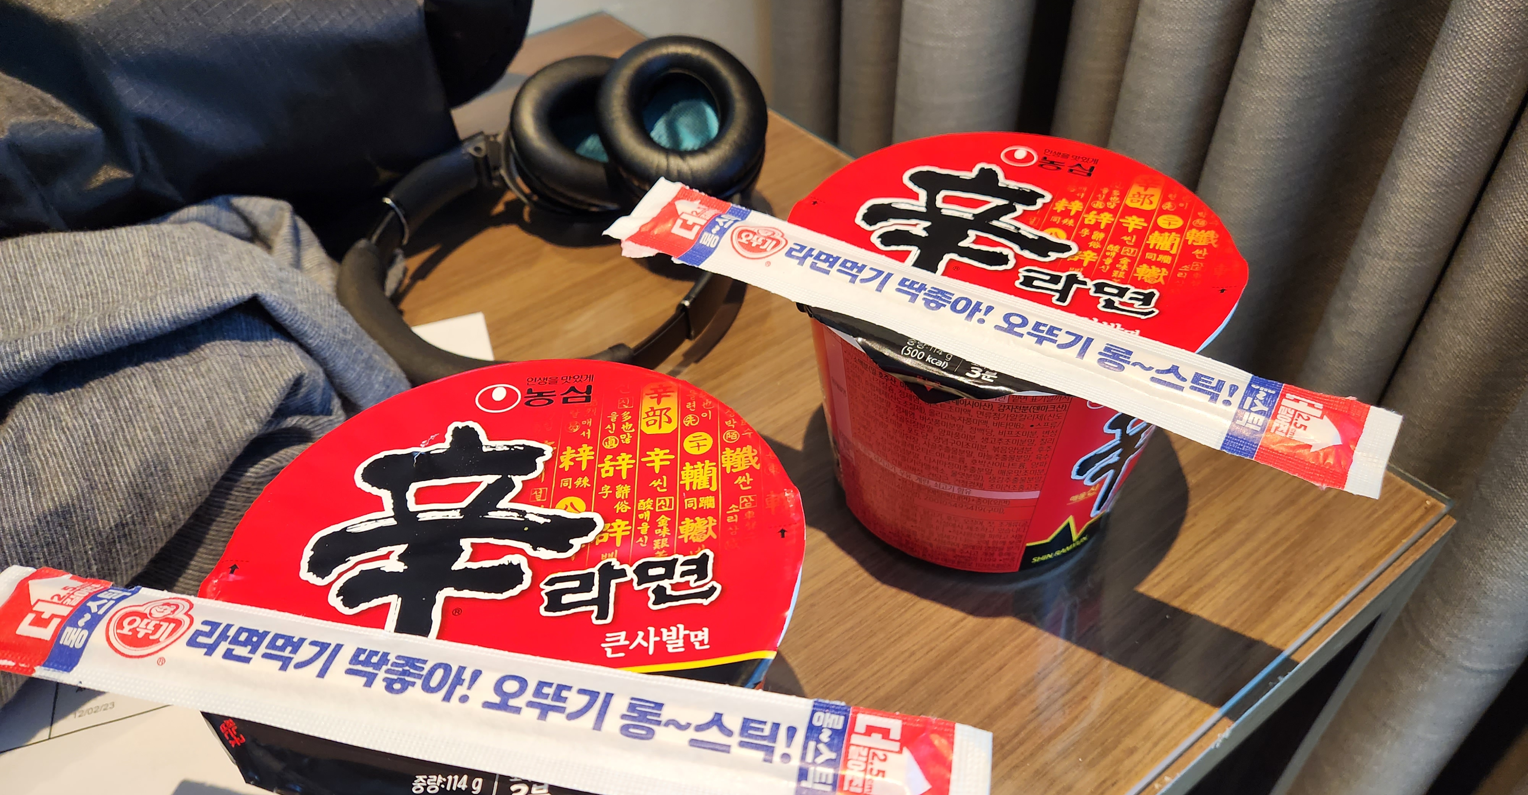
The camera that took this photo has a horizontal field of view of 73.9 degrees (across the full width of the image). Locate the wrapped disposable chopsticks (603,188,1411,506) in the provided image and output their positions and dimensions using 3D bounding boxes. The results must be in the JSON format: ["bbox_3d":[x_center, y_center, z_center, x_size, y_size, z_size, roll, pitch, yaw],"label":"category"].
[{"bbox_3d":[0.054,-0.025,0.296,0.233,0.009,0.032,21,49,24],"label":"wrapped disposable chopsticks"}]

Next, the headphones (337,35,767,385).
[{"bbox_3d":[-0.088,-0.104,0.497,0.183,0.070,0.238,13,46,17],"label":"headphones"}]

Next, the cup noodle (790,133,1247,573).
[{"bbox_3d":[0.079,-0.011,0.361,0.146,0.105,0.146,-2,43,2],"label":"cup noodle"}]

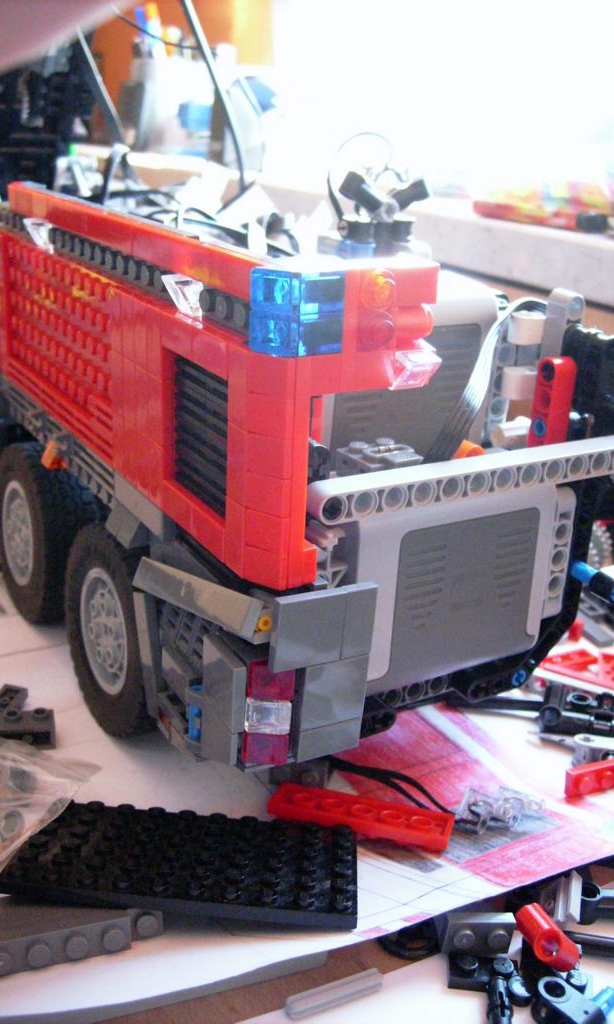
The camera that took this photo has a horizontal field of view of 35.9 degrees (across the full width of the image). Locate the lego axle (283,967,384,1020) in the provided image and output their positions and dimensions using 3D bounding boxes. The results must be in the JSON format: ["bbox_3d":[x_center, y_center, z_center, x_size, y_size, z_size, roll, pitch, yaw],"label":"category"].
[{"bbox_3d":[0.007,0.113,0.222,0.024,0.005,0.005,-7,24,-23],"label":"lego axle"}]

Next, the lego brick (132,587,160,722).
[{"bbox_3d":[-0.039,0.036,0.241,0.004,0.032,0.008,-10,10,-29],"label":"lego brick"}]

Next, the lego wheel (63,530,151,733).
[{"bbox_3d":[-0.047,0.033,0.288,0.036,0.069,0.069,-10,26,-29],"label":"lego wheel"}]

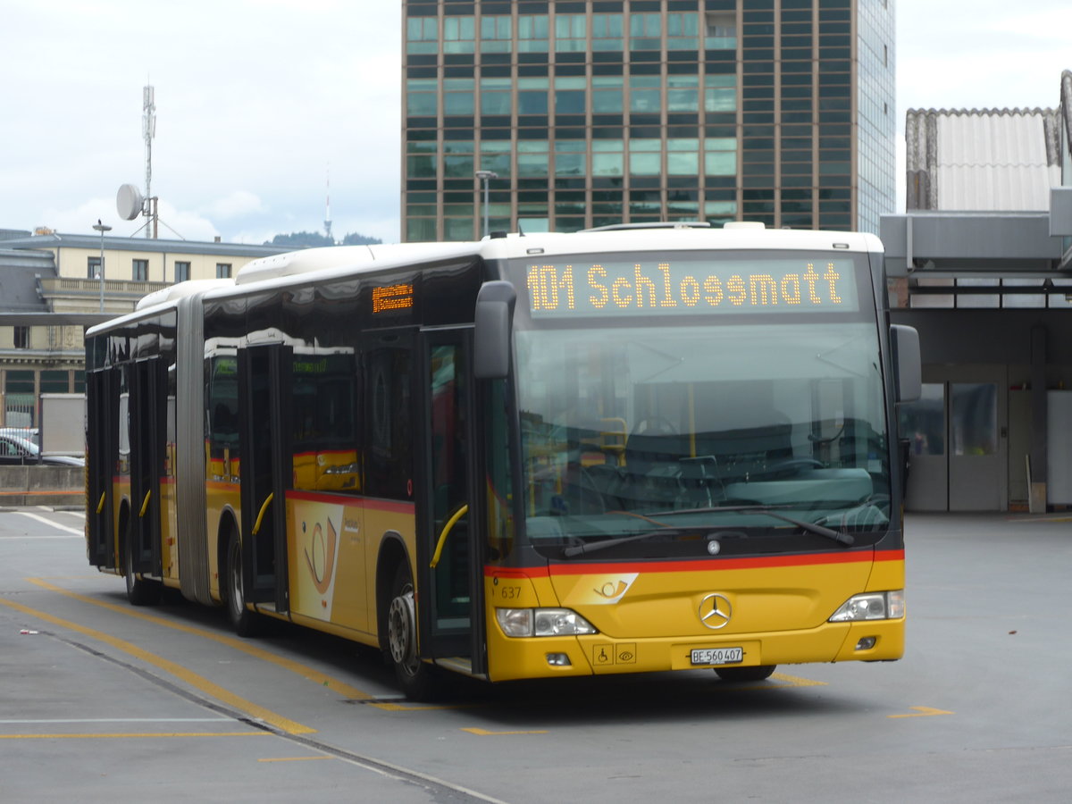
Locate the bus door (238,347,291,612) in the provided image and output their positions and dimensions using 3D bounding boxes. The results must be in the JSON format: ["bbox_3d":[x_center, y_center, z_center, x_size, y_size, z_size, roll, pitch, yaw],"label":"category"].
[{"bbox_3d":[-2.037,0.576,27.181,0.170,2.020,1.320,-2,0,-15],"label":"bus door"}]

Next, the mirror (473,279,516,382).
[{"bbox_3d":[-0.247,-0.408,20.559,0.230,0.540,0.170,-2,0,5],"label":"mirror"}]

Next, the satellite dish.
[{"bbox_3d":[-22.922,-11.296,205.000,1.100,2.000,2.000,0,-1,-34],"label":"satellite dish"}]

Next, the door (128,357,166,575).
[{"bbox_3d":[-3.526,0.614,32.886,0.170,2.030,1.320,0,-1,-14],"label":"door"}]

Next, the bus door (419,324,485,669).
[{"bbox_3d":[-0.488,0.577,21.509,0.160,2.030,1.280,-2,0,-15],"label":"bus door"}]

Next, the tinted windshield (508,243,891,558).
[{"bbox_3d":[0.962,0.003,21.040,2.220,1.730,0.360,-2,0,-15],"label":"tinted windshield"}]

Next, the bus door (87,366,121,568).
[{"bbox_3d":[-4.311,0.679,36.131,0.170,2.030,1.320,0,-1,-14],"label":"bus door"}]

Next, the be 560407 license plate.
[{"bbox_3d":[1.040,1.462,20.796,0.313,0.090,0.020,-2,0,-15],"label":"be 560407 license plate"}]

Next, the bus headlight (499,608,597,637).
[{"bbox_3d":[0.055,1.257,20.743,0.530,0.175,0.230,-2,0,-11],"label":"bus headlight"}]

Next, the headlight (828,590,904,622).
[{"bbox_3d":[1.923,1.203,21.246,0.500,0.175,0.220,-2,0,-19],"label":"headlight"}]

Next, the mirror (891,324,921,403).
[{"bbox_3d":[2.178,-0.235,21.440,0.190,0.460,0.140,-2,0,-32],"label":"mirror"}]

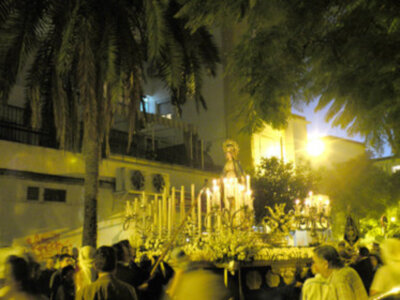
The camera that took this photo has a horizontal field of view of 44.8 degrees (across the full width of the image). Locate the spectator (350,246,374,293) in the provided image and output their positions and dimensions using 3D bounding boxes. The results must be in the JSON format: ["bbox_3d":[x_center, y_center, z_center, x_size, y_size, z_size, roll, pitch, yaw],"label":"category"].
[{"bbox_3d":[3.061,2.668,8.959,0.500,1.720,0.350,9,-14,-39],"label":"spectator"}]

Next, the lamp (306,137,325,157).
[{"bbox_3d":[4.124,-0.125,17.330,0.550,0.600,0.550,0,-11,0],"label":"lamp"}]

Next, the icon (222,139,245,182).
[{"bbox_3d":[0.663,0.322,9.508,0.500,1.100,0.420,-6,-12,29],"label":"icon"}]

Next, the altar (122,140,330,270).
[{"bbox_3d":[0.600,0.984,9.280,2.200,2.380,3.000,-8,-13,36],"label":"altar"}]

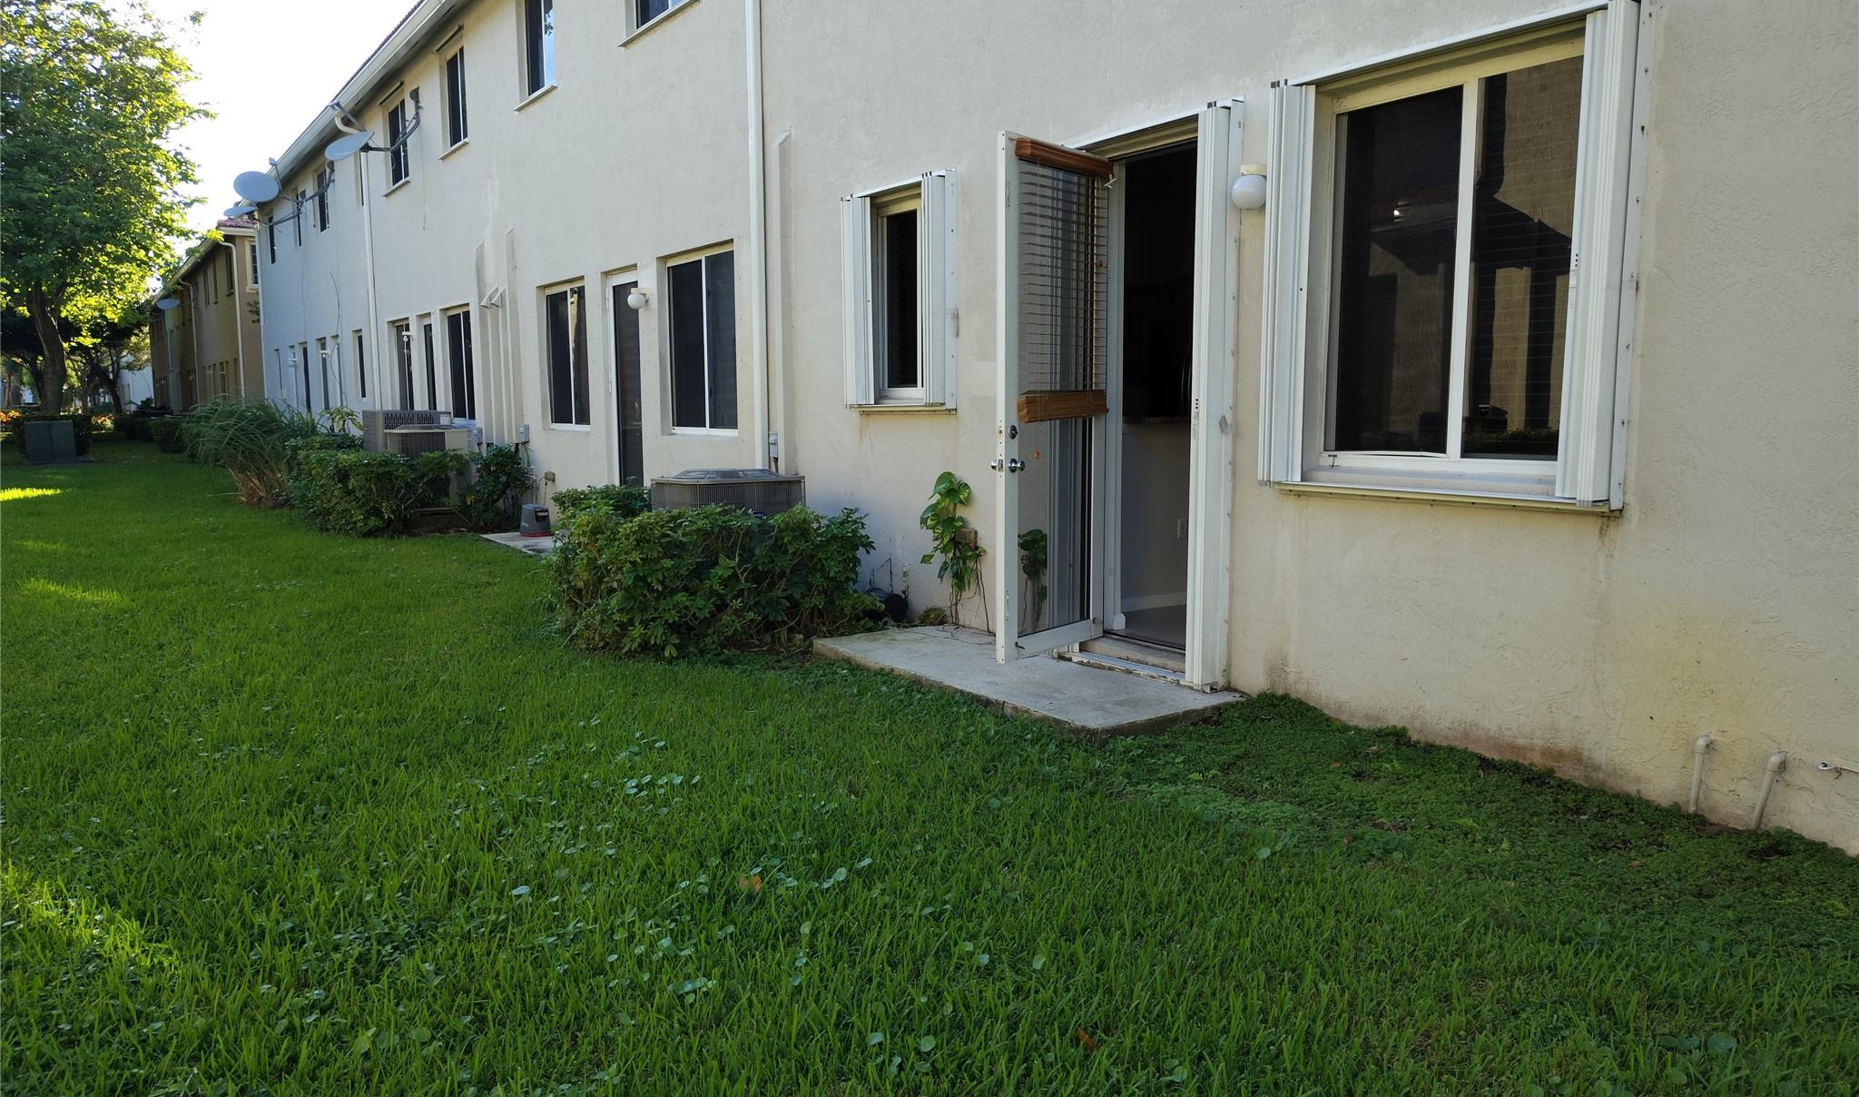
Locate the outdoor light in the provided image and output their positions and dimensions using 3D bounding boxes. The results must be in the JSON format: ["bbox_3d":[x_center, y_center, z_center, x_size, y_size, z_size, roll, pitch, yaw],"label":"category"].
[{"bbox_3d":[1.360,-1.525,5.491,0.185,0.185,0.155,-5,8,-34],"label":"outdoor light"}]

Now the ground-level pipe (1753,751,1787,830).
[{"bbox_3d":[2.605,0.751,3.993,0.110,0.250,0.060,-5,8,-34],"label":"ground-level pipe"}]

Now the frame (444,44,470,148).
[{"bbox_3d":[-5.869,-5.670,16.164,0.110,1.190,1.200,-5,8,-33],"label":"frame"}]

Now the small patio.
[{"bbox_3d":[0.395,0.639,6.576,0.890,0.085,2.440,-5,8,-34],"label":"small patio"}]

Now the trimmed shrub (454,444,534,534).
[{"bbox_3d":[-4.647,-0.649,13.748,0.800,0.920,0.700,-5,8,-33],"label":"trimmed shrub"}]

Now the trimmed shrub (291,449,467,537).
[{"bbox_3d":[-6.403,-0.725,14.885,1.150,0.920,3.300,-5,8,-34],"label":"trimmed shrub"}]

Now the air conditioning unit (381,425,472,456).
[{"bbox_3d":[-5.506,-0.884,14.233,0.750,0.880,0.780,-5,8,-33],"label":"air conditioning unit"}]

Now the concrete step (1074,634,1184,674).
[{"bbox_3d":[1.128,0.544,6.402,0.160,0.090,0.950,-5,8,-33],"label":"concrete step"}]

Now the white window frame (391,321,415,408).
[{"bbox_3d":[-7.936,-2.680,19.491,0.120,1.500,1.500,-5,8,-34],"label":"white window frame"}]

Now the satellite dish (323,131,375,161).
[{"bbox_3d":[-7.783,-5.406,17.290,0.720,0.180,0.720,1,45,8],"label":"satellite dish"}]

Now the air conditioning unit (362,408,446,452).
[{"bbox_3d":[-6.348,-1.111,15.699,0.800,1.100,0.800,-5,8,-39],"label":"air conditioning unit"}]

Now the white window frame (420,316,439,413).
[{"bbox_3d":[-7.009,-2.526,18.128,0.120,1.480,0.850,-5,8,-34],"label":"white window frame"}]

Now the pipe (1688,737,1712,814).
[{"bbox_3d":[2.471,0.724,4.134,0.070,0.250,0.038,-5,8,-33],"label":"pipe"}]

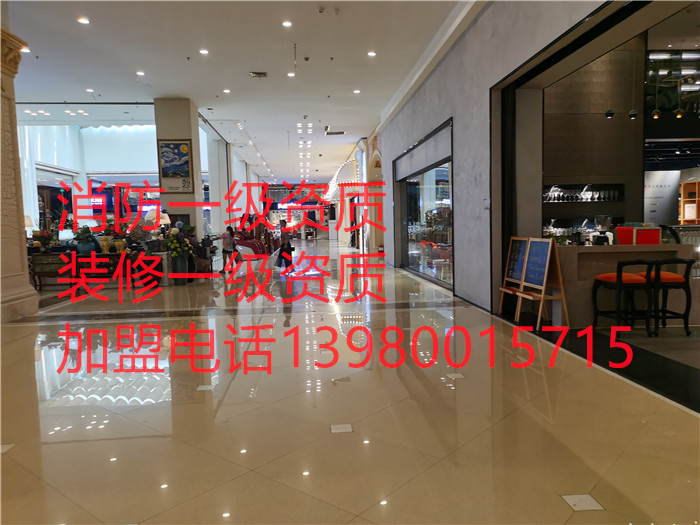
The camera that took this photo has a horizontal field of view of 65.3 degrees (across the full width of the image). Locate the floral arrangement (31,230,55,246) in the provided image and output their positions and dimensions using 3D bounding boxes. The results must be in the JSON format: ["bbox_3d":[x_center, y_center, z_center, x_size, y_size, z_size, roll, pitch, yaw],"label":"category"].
[{"bbox_3d":[-7.692,-0.602,13.703,0.480,0.402,0.440,-2,4,-5],"label":"floral arrangement"}]

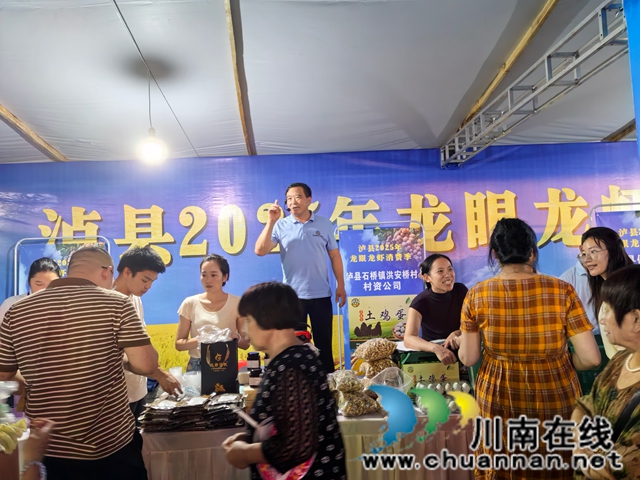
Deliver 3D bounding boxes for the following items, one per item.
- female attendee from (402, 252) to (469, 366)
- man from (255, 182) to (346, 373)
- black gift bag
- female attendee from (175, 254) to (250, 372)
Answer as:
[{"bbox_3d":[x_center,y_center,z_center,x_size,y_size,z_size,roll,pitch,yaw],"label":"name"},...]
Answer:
[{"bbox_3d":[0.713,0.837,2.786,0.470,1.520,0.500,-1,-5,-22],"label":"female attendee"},{"bbox_3d":[-0.098,0.455,3.327,0.620,1.700,0.400,-3,-5,7],"label":"man"},{"bbox_3d":[-0.547,0.706,2.750,0.205,0.310,0.090,-2,-5,-3],"label":"black gift bag"},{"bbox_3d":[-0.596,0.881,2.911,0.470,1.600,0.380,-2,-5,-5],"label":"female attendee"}]

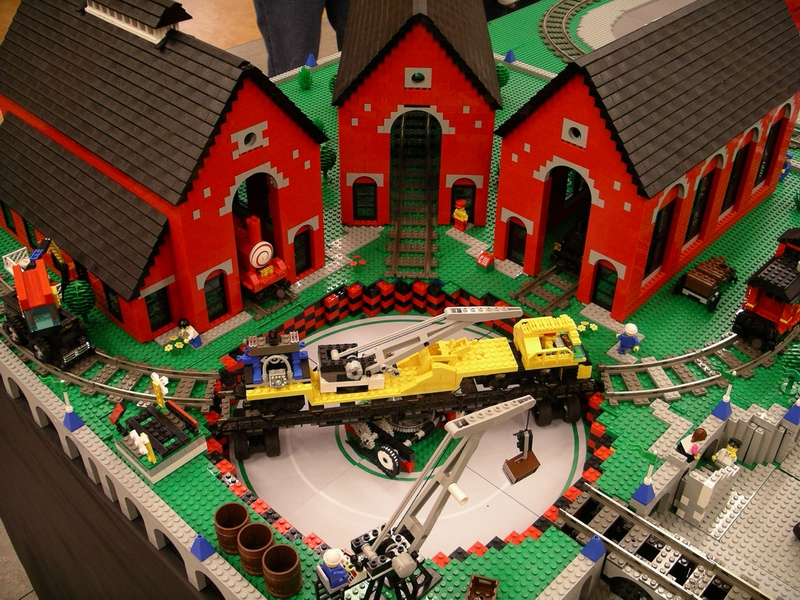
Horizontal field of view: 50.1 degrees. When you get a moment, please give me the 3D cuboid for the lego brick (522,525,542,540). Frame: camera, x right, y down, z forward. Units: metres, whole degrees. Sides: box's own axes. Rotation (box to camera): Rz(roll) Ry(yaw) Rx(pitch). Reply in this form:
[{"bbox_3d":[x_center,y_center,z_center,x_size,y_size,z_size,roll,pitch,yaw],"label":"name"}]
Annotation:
[{"bbox_3d":[0.120,0.214,0.770,0.016,0.011,0.016,30,45,34],"label":"lego brick"}]

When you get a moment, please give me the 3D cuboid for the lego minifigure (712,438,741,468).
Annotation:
[{"bbox_3d":[0.316,0.152,0.822,0.024,0.042,0.014,30,45,34],"label":"lego minifigure"}]

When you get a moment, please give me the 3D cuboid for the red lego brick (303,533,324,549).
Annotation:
[{"bbox_3d":[-0.079,0.218,0.762,0.016,0.011,0.016,31,47,33],"label":"red lego brick"}]

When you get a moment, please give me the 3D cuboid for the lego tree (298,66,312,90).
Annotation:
[{"bbox_3d":[-0.164,-0.388,1.492,0.024,0.041,0.024,1,38,0],"label":"lego tree"}]

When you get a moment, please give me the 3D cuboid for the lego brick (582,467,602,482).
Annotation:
[{"bbox_3d":[0.186,0.174,0.830,0.016,0.011,0.016,31,47,33],"label":"lego brick"}]

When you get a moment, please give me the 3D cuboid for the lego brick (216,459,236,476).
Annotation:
[{"bbox_3d":[-0.171,0.165,0.833,0.016,0.011,0.016,30,45,34],"label":"lego brick"}]

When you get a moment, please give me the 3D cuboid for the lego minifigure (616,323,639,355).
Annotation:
[{"bbox_3d":[0.253,0.042,0.944,0.025,0.041,0.019,14,40,17],"label":"lego minifigure"}]

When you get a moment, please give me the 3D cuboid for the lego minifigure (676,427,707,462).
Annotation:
[{"bbox_3d":[0.275,0.138,0.805,0.015,0.040,0.023,-5,36,-21],"label":"lego minifigure"}]

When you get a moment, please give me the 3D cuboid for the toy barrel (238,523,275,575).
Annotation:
[{"bbox_3d":[-0.122,0.211,0.726,0.032,0.034,0.032,0,36,0],"label":"toy barrel"}]

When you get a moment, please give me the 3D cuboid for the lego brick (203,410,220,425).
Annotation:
[{"bbox_3d":[-0.195,0.125,0.887,0.016,0.011,0.016,30,45,34],"label":"lego brick"}]

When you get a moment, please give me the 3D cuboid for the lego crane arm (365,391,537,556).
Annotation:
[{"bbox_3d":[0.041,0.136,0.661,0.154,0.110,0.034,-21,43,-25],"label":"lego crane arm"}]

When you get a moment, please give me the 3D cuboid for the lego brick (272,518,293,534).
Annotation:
[{"bbox_3d":[-0.107,0.209,0.775,0.016,0.011,0.016,30,45,34],"label":"lego brick"}]

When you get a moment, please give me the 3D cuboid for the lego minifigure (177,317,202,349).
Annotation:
[{"bbox_3d":[-0.235,0.037,0.951,0.022,0.036,0.024,-22,43,-26],"label":"lego minifigure"}]

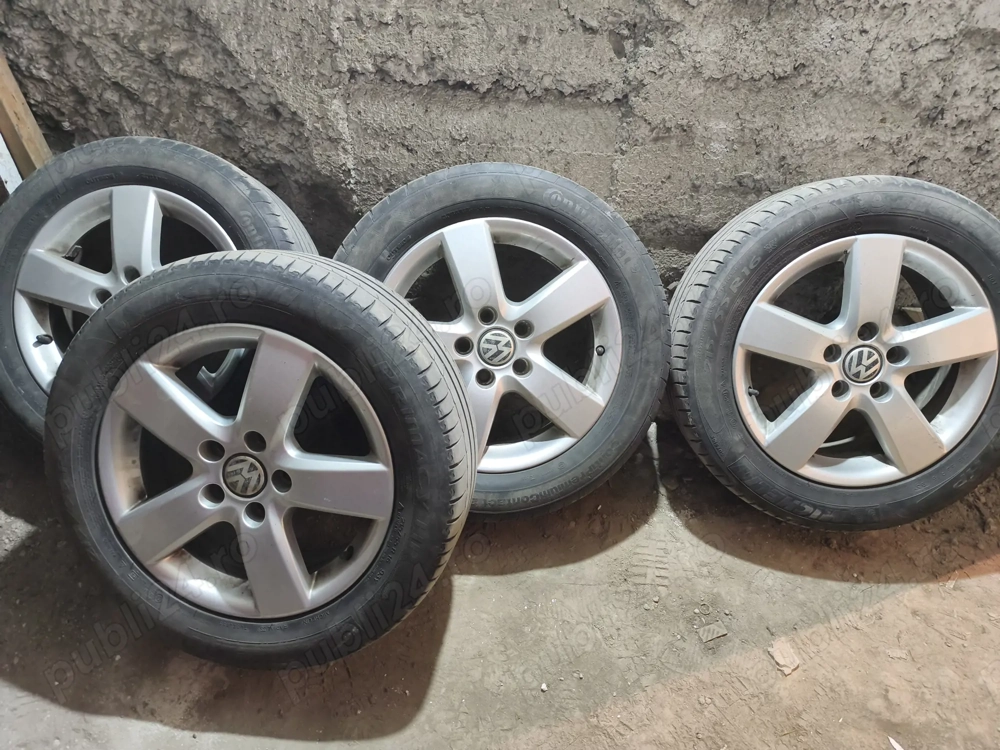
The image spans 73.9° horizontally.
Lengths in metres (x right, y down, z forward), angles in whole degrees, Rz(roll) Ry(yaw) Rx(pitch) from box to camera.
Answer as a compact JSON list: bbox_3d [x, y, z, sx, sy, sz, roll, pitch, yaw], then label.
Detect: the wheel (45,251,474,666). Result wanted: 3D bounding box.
[{"bbox_3d":[-0.357,0.130,1.049,0.643,0.643,0.224,6,11,5],"label":"wheel"}]

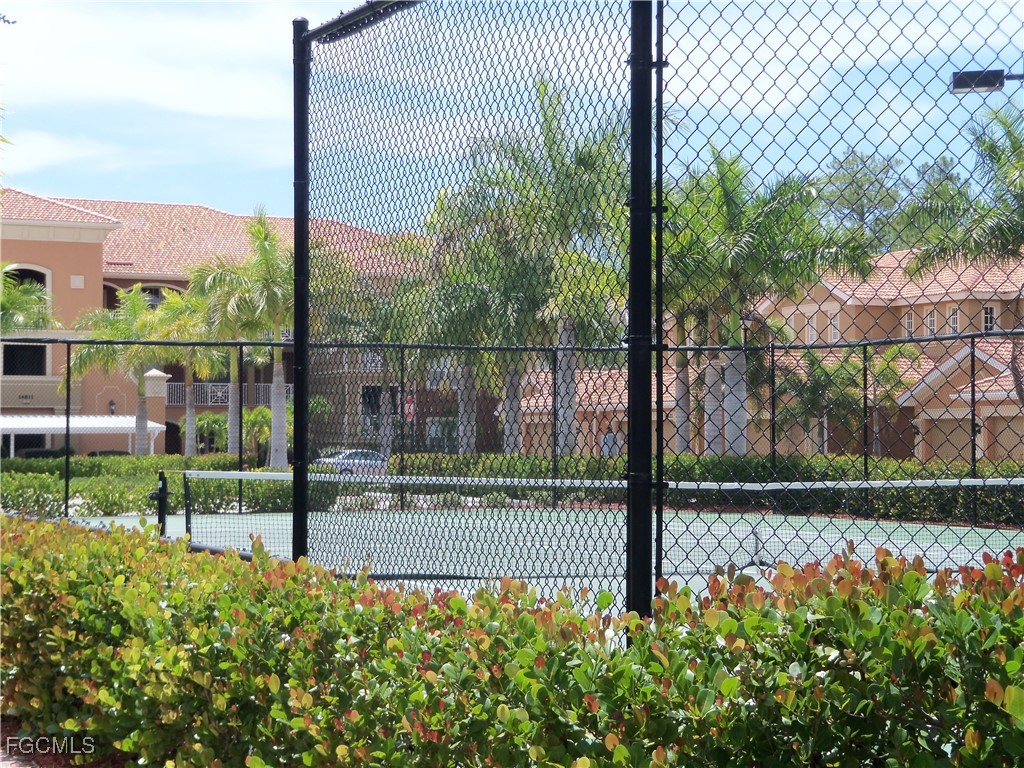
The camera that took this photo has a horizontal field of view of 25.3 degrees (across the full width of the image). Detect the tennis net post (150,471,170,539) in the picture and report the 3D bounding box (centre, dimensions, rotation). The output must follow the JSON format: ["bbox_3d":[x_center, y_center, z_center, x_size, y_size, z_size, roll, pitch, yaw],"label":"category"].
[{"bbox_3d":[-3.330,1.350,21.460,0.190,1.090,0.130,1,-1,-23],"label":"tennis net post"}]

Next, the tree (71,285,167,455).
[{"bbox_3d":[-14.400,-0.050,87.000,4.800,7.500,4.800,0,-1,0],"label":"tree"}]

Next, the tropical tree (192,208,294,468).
[{"bbox_3d":[-7.467,-1.091,69.000,4.400,8.500,4.400,0,-1,0],"label":"tropical tree"}]

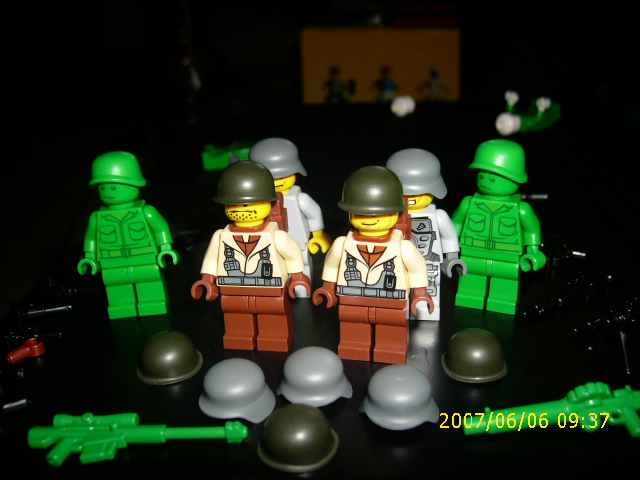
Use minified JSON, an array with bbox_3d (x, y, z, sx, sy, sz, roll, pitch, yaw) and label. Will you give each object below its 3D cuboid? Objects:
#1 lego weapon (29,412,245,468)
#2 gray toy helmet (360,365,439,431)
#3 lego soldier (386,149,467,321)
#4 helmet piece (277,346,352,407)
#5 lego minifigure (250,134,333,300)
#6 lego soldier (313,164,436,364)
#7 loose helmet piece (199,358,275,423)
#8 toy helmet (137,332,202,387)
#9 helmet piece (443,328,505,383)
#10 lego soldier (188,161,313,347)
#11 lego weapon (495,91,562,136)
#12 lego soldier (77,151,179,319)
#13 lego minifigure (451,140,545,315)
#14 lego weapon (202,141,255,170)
[{"bbox_3d":[-0.034,0.036,0.109,0.041,0.005,0.013,-2,22,1],"label":"lego weapon"},{"bbox_3d":[0.015,0.029,0.112,0.015,0.011,0.016,4,23,14],"label":"gray toy helmet"},{"bbox_3d":[0.022,-0.002,0.146,0.027,0.043,0.016,1,24,9],"label":"lego soldier"},{"bbox_3d":[-0.001,0.027,0.119,0.015,0.011,0.016,0,22,6],"label":"helmet piece"},{"bbox_3d":[-0.010,-0.006,0.160,0.027,0.043,0.016,3,24,12],"label":"lego minifigure"},{"bbox_3d":[0.012,0.005,0.131,0.027,0.044,0.018,3,24,13],"label":"lego soldier"},{"bbox_3d":[-0.016,0.029,0.116,0.015,0.011,0.016,17,29,39],"label":"loose helmet piece"},{"bbox_3d":[-0.033,0.024,0.131,0.014,0.010,0.015,-6,22,-9],"label":"toy helmet"},{"bbox_3d":[0.033,0.023,0.127,0.014,0.010,0.015,1,22,7],"label":"helmet piece"},{"bbox_3d":[-0.016,0.004,0.137,0.028,0.044,0.018,1,24,8],"label":"lego soldier"},{"bbox_3d":[0.120,-0.076,0.343,0.026,0.020,0.041,15,29,35],"label":"lego weapon"},{"bbox_3d":[-0.049,-0.002,0.152,0.026,0.043,0.015,-4,22,-5],"label":"lego soldier"},{"bbox_3d":[0.043,-0.003,0.147,0.026,0.043,0.015,8,24,24],"label":"lego minifigure"},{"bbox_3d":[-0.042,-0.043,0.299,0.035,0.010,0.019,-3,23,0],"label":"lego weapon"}]

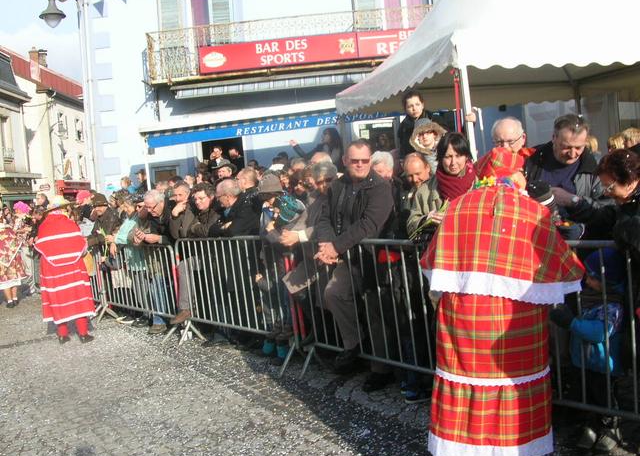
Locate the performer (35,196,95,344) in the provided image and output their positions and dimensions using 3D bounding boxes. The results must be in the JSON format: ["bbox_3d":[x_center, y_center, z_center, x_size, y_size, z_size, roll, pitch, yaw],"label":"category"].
[{"bbox_3d":[-3.058,0.479,7.821,0.670,1.730,0.520,-5,3,-6],"label":"performer"}]

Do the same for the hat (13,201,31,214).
[{"bbox_3d":[-4.521,-0.310,9.800,0.230,0.190,0.250,-4,5,30],"label":"hat"}]

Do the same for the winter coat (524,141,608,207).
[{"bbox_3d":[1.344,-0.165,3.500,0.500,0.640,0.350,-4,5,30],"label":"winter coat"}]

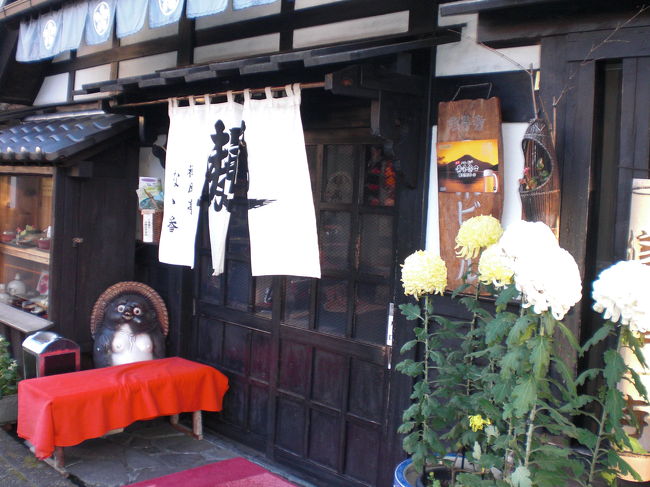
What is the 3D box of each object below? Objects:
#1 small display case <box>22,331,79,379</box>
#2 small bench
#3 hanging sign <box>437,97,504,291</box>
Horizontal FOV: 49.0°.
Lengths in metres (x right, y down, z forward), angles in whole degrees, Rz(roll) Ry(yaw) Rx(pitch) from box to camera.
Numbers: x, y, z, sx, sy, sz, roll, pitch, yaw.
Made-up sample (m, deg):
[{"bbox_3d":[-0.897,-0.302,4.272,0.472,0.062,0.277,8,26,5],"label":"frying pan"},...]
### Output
[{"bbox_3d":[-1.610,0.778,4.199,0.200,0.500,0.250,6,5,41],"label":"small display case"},{"bbox_3d":[-1.117,0.955,3.991,0.441,0.426,1.029,6,5,41],"label":"small bench"},{"bbox_3d":[0.614,-0.193,3.051,0.300,0.825,0.040,4,8,42],"label":"hanging sign"}]

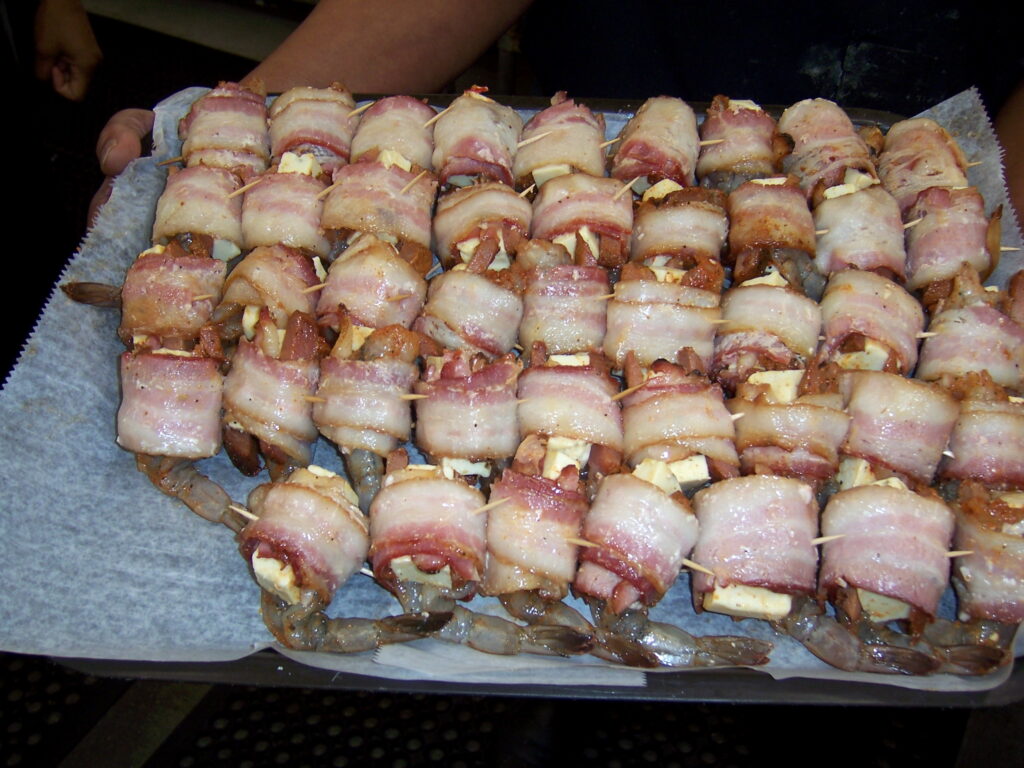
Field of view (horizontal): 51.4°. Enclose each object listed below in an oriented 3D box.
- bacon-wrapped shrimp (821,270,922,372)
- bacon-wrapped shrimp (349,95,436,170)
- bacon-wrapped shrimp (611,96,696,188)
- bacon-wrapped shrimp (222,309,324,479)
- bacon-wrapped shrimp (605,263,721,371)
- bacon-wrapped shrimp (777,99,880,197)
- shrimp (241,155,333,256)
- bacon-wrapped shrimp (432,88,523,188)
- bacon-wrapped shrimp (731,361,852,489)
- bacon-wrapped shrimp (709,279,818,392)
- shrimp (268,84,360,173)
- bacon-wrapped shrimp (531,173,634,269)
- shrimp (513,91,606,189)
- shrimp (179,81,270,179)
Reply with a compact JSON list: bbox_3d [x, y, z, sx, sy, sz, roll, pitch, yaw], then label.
[{"bbox_3d":[0.183,-0.028,0.543,0.050,0.040,0.046,6,64,1],"label":"bacon-wrapped shrimp"},{"bbox_3d":[-0.062,-0.124,0.561,0.043,0.035,0.044,2,60,0],"label":"bacon-wrapped shrimp"},{"bbox_3d":[0.078,-0.128,0.588,0.046,0.040,0.043,9,64,2],"label":"bacon-wrapped shrimp"},{"bbox_3d":[-0.116,0.005,0.517,0.047,0.040,0.068,1,64,-1],"label":"bacon-wrapped shrimp"},{"bbox_3d":[0.076,-0.029,0.540,0.055,0.040,0.050,1,64,-1],"label":"bacon-wrapped shrimp"},{"bbox_3d":[0.165,-0.120,0.561,0.042,0.036,0.046,-9,61,-6],"label":"bacon-wrapped shrimp"},{"bbox_3d":[-0.119,-0.091,0.564,0.046,0.040,0.047,-1,64,-3],"label":"shrimp"},{"bbox_3d":[-0.018,-0.127,0.562,0.044,0.036,0.045,2,60,0],"label":"bacon-wrapped shrimp"},{"bbox_3d":[0.123,0.020,0.479,0.050,0.037,0.047,2,60,0],"label":"bacon-wrapped shrimp"},{"bbox_3d":[0.119,-0.019,0.502,0.047,0.036,0.046,9,60,4],"label":"bacon-wrapped shrimp"},{"bbox_3d":[-0.108,-0.134,0.585,0.047,0.040,0.043,-1,64,-3],"label":"shrimp"},{"bbox_3d":[0.037,-0.082,0.564,0.053,0.040,0.044,1,64,-1],"label":"bacon-wrapped shrimp"},{"bbox_3d":[0.025,-0.127,0.564,0.045,0.035,0.045,2,60,0],"label":"shrimp"},{"bbox_3d":[-0.151,-0.132,0.563,0.044,0.035,0.044,-5,60,-4],"label":"shrimp"}]

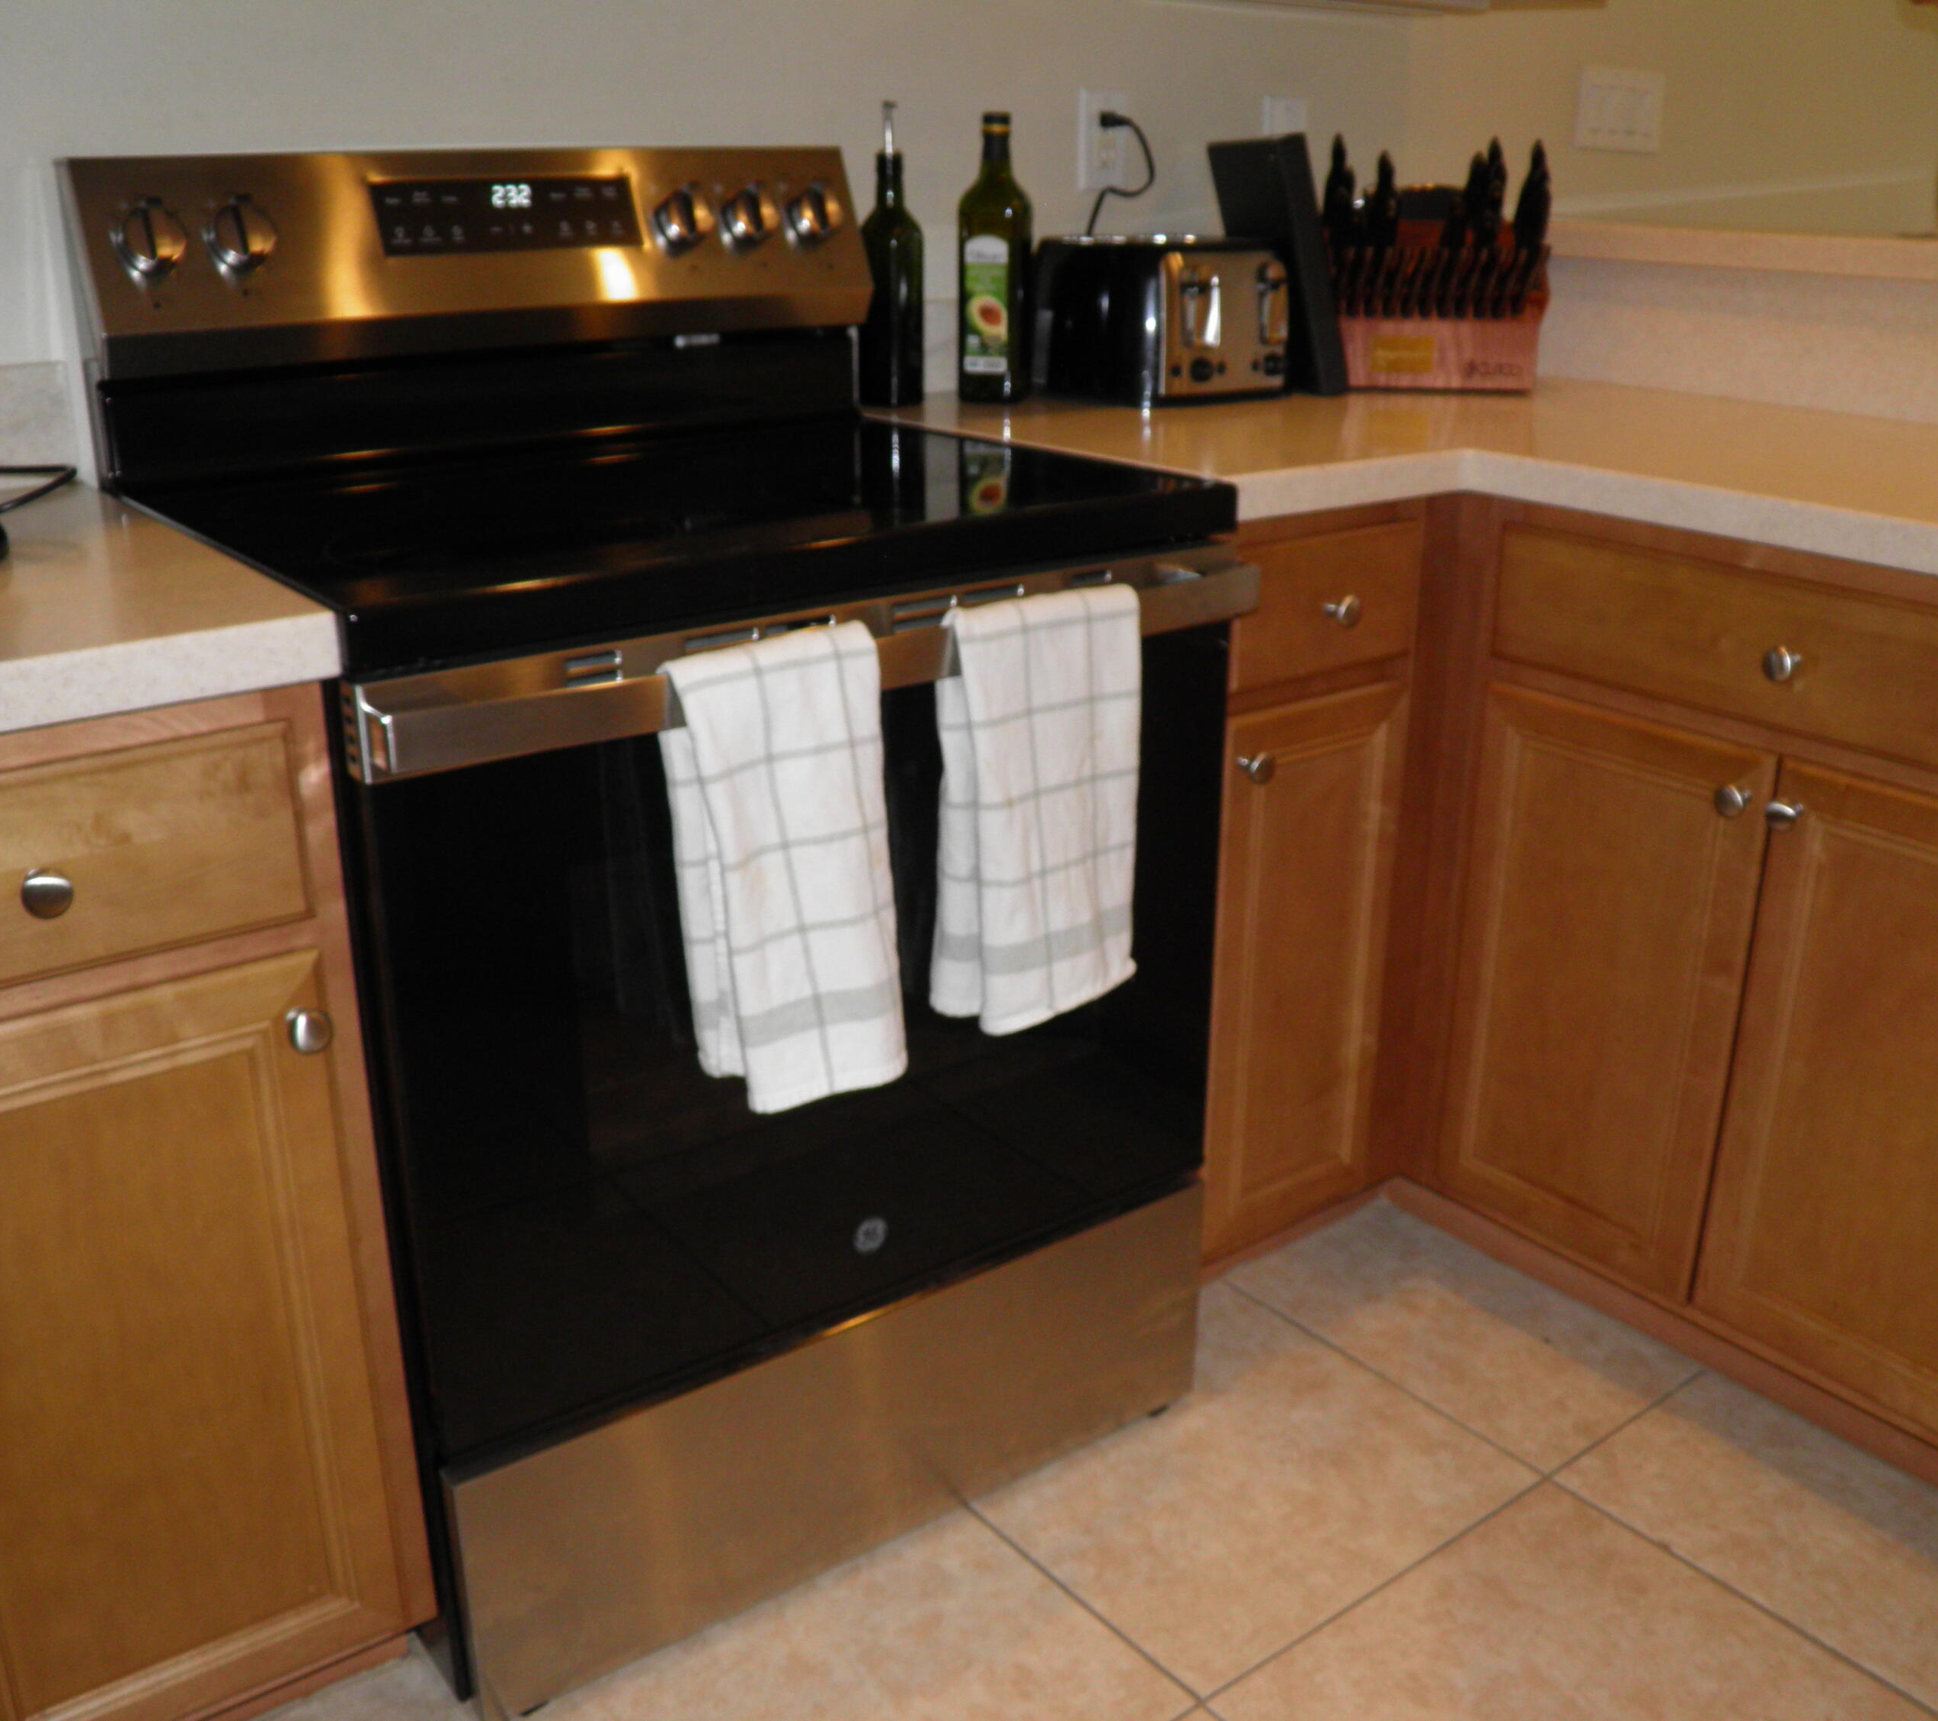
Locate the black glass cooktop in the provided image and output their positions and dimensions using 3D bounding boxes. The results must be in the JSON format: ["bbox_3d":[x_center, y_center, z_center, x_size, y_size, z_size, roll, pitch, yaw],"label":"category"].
[{"bbox_3d":[-0.247,-0.297,1.578,0.756,0.044,0.565,-15,25,-34],"label":"black glass cooktop"}]

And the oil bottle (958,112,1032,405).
[{"bbox_3d":[0.028,-0.670,2.066,0.082,0.305,0.082,-15,25,-34],"label":"oil bottle"}]

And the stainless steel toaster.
[{"bbox_3d":[0.219,-0.635,2.152,0.260,0.176,0.240,-15,25,-34],"label":"stainless steel toaster"}]

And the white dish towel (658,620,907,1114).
[{"bbox_3d":[-0.126,0.007,1.343,0.169,0.339,0.054,-15,25,-34],"label":"white dish towel"}]

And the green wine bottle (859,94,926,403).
[{"bbox_3d":[-0.088,-0.665,2.042,0.070,0.315,0.070,0,21,0],"label":"green wine bottle"}]

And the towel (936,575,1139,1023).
[{"bbox_3d":[0.055,-0.043,1.468,0.176,0.337,0.054,-15,25,-34],"label":"towel"}]

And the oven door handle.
[{"bbox_3d":[-0.070,-0.155,1.352,0.744,0.052,0.060,-15,25,-34],"label":"oven door handle"}]

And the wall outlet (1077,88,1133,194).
[{"bbox_3d":[0.163,-0.860,2.216,0.072,0.114,0.012,-15,25,-34],"label":"wall outlet"}]

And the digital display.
[{"bbox_3d":[-0.421,-0.595,1.714,0.255,0.067,0.010,-15,0,-34],"label":"digital display"}]

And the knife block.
[{"bbox_3d":[0.565,-0.672,2.252,0.227,0.175,0.190,3,21,8],"label":"knife block"}]

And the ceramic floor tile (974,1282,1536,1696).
[{"bbox_3d":[0.227,0.574,1.801,0.450,0.010,0.450,-15,25,-34],"label":"ceramic floor tile"}]

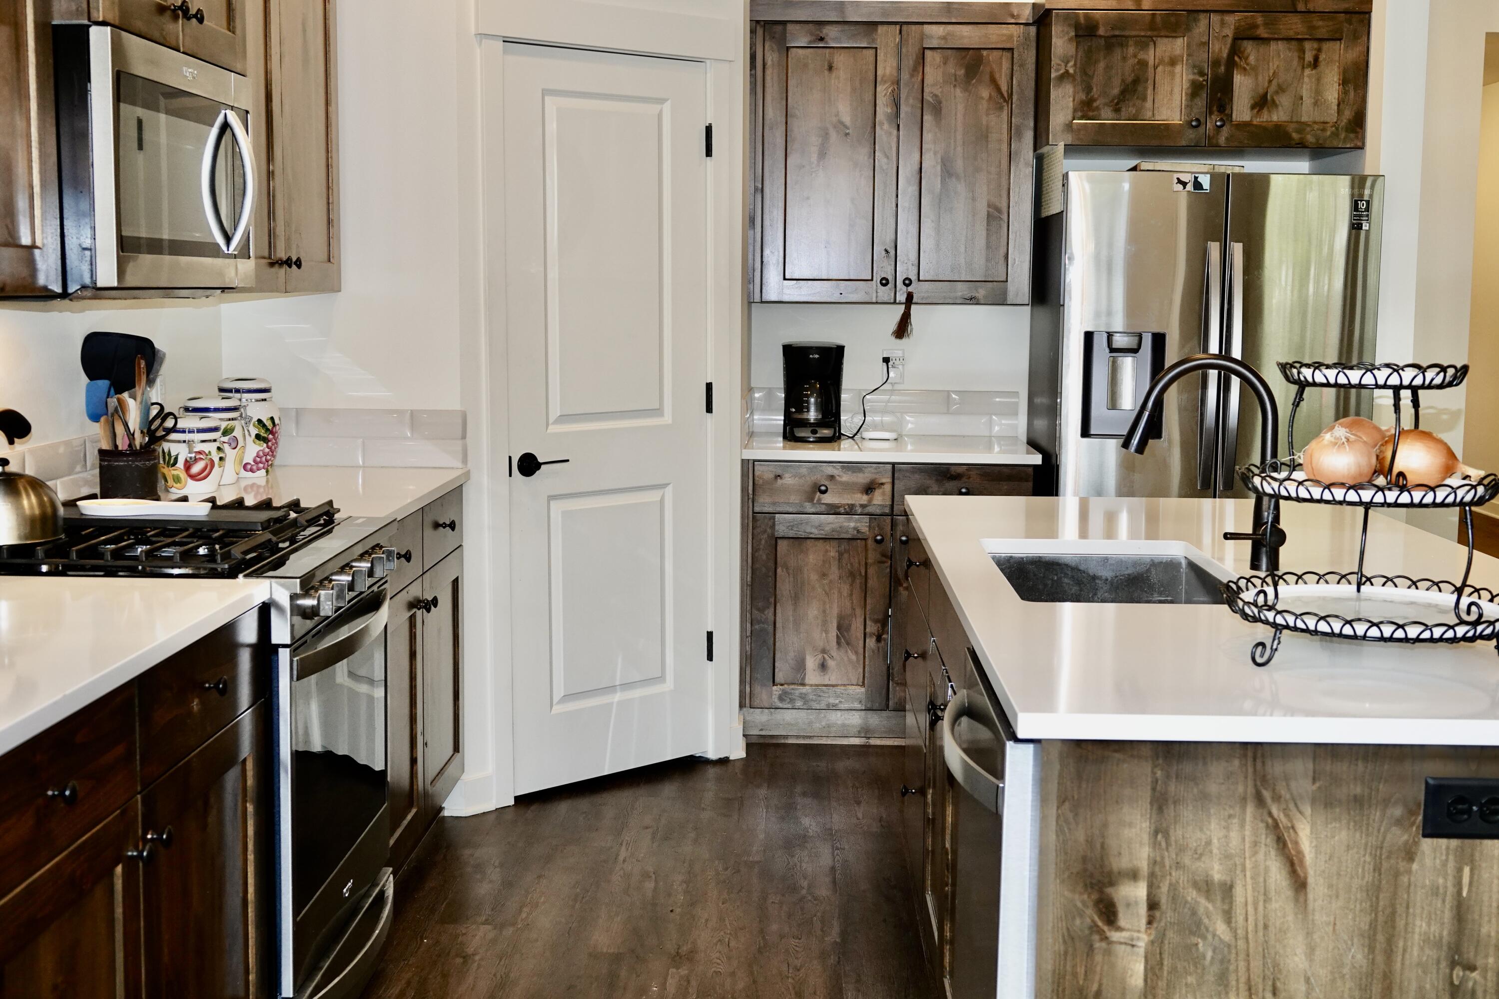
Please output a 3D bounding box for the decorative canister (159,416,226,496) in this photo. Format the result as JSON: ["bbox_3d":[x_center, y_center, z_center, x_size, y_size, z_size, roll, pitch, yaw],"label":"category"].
[{"bbox_3d":[-1.324,-0.107,4.249,0.156,0.177,0.156,-1,7,-16],"label":"decorative canister"}]

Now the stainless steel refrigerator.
[{"bbox_3d":[1.380,-0.120,5.623,0.909,1.751,0.775,1,7,1],"label":"stainless steel refrigerator"}]

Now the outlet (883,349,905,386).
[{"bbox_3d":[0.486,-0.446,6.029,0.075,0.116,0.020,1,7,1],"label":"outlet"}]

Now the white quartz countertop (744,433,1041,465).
[{"bbox_3d":[0.441,-0.166,5.739,0.902,0.030,0.665,1,7,1],"label":"white quartz countertop"}]

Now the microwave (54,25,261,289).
[{"bbox_3d":[-1.235,-0.603,3.318,0.450,0.428,0.760,1,7,1],"label":"microwave"}]

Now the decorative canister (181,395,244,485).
[{"bbox_3d":[-1.328,-0.147,4.429,0.158,0.213,0.158,5,8,33],"label":"decorative canister"}]

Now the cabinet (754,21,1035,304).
[{"bbox_3d":[0.459,-1.073,5.804,0.876,0.876,0.330,1,7,1],"label":"cabinet"}]

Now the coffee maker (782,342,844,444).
[{"bbox_3d":[0.208,-0.361,5.868,0.195,0.322,0.255,1,7,1],"label":"coffee maker"}]

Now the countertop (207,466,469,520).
[{"bbox_3d":[-1.111,-0.012,4.338,0.690,0.030,1.175,1,7,1],"label":"countertop"}]

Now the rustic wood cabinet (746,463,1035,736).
[{"bbox_3d":[0.432,0.286,5.806,0.878,0.884,0.640,1,7,1],"label":"rustic wood cabinet"}]

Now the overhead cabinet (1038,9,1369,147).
[{"bbox_3d":[1.372,-1.283,5.618,0.938,0.392,0.600,1,7,1],"label":"overhead cabinet"}]

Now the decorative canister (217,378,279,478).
[{"bbox_3d":[-1.298,-0.186,4.605,0.172,0.250,0.172,1,7,1],"label":"decorative canister"}]

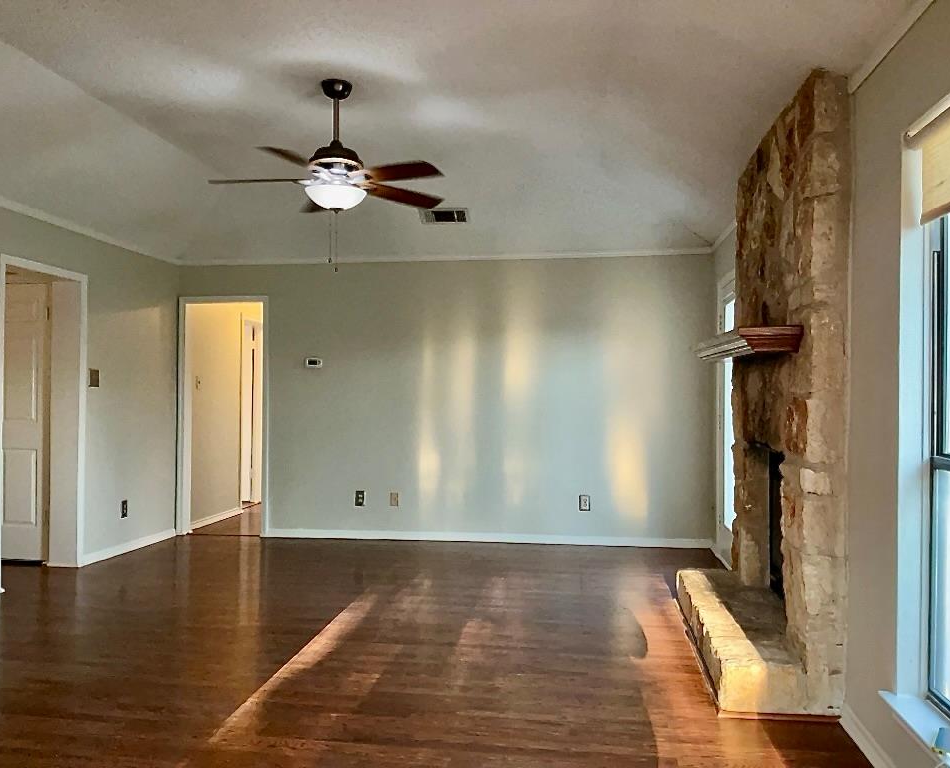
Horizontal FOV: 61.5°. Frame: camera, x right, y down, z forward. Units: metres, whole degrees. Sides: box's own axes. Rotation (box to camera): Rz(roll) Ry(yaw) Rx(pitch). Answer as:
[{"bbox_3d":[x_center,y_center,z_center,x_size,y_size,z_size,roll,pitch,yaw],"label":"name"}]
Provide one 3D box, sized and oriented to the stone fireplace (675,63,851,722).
[{"bbox_3d":[1.315,0.051,3.975,0.465,2.520,1.750,0,-1,8],"label":"stone fireplace"}]

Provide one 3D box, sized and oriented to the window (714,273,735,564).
[{"bbox_3d":[1.822,0.285,5.691,0.100,2.090,1.040,0,-1,8],"label":"window"}]

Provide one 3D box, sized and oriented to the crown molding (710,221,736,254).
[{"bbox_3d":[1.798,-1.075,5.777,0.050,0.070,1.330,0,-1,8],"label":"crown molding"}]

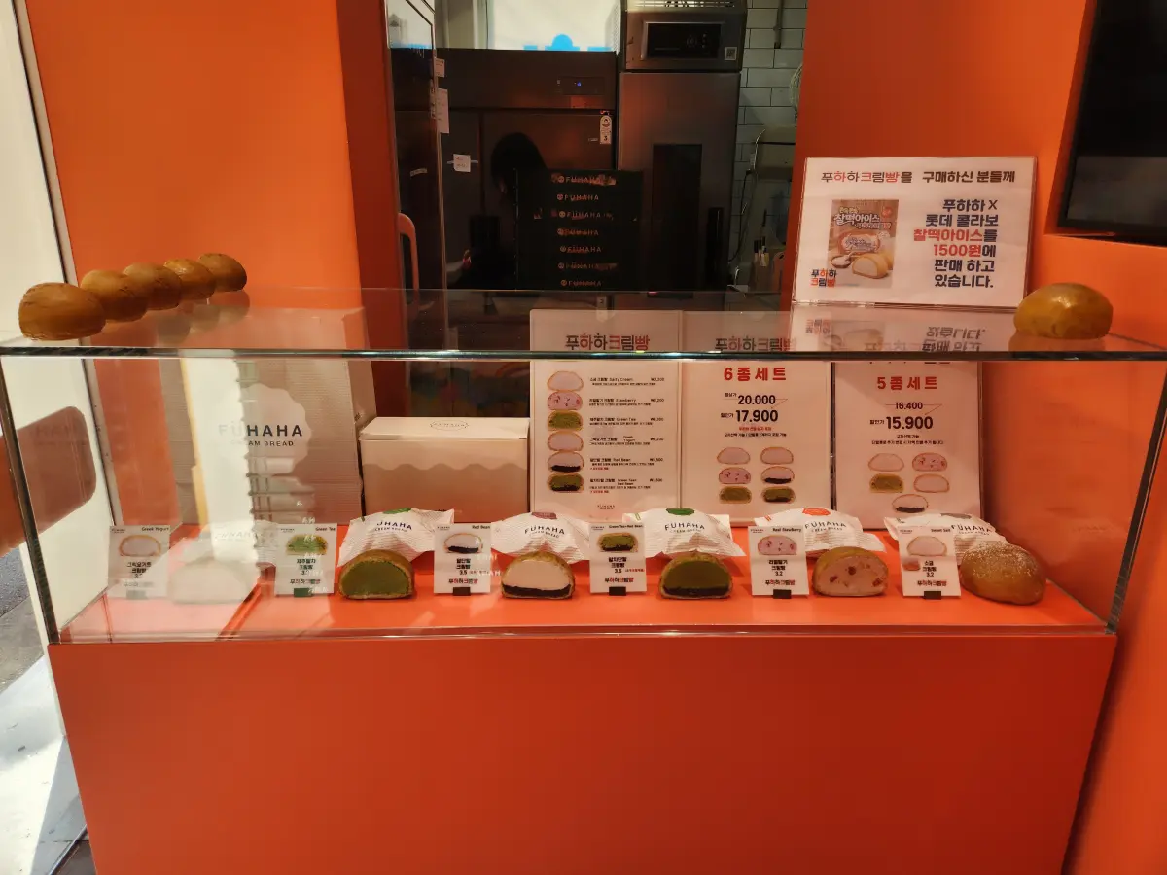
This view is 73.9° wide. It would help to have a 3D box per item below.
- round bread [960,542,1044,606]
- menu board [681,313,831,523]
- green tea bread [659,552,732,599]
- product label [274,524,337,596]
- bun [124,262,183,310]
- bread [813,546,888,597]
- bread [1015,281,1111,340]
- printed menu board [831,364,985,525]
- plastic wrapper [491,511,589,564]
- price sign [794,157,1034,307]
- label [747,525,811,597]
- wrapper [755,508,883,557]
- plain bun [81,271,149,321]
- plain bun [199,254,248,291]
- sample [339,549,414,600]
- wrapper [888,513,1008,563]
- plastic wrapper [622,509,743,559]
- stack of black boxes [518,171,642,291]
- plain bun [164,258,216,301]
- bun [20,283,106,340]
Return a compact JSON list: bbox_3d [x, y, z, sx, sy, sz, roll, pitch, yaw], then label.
[{"bbox_3d":[0.496,0.156,0.920,0.091,0.060,0.085,5,18,13],"label":"round bread"},{"bbox_3d":[0.247,-0.027,1.113,0.214,0.304,0.020,0,1,-1],"label":"menu board"},{"bbox_3d":[0.131,0.157,0.920,0.083,0.051,0.050,0,17,-1],"label":"green tea bread"},{"bbox_3d":[-0.326,0.143,0.912,0.068,0.081,0.015,0,-5,-2],"label":"product label"},{"bbox_3d":[-0.545,-0.192,0.980,0.077,0.054,0.085,0,17,-3],"label":"bun"},{"bbox_3d":[0.312,0.156,0.925,0.083,0.054,0.050,-1,17,-6],"label":"bread"},{"bbox_3d":[0.534,-0.143,0.865,0.096,0.057,0.090,0,17,-3],"label":"bread"},{"bbox_3d":[0.457,-0.021,1.099,0.212,0.302,0.030,0,-1,-2],"label":"printed menu board"},{"bbox_3d":[-0.061,0.125,1.006,0.150,0.058,0.105,3,17,8],"label":"plastic wrapper"},{"bbox_3d":[0.447,-0.282,1.057,0.297,0.208,0.020,5,-2,13],"label":"price sign"},{"bbox_3d":[0.229,0.146,0.910,0.066,0.081,0.020,-1,-6,-5],"label":"label"},{"bbox_3d":[0.305,0.124,1.019,0.150,0.058,0.105,0,17,-1],"label":"wrapper"},{"bbox_3d":[-0.538,-0.165,0.892,0.077,0.054,0.085,0,17,-3],"label":"plain bun"},{"bbox_3d":[-0.545,-0.247,1.158,0.077,0.054,0.085,0,17,-3],"label":"plain bun"},{"bbox_3d":[-0.236,0.151,0.900,0.085,0.054,0.050,0,17,-3],"label":"sample"},{"bbox_3d":[0.481,0.126,1.019,0.145,0.058,0.100,4,18,12],"label":"wrapper"},{"bbox_3d":[0.131,0.123,0.998,0.138,0.060,0.110,-2,17,-8],"label":"plastic wrapper"},{"bbox_3d":[-0.011,-0.509,1.902,0.292,0.265,0.250,0,17,-3],"label":"stack of black boxes"},{"bbox_3d":[-0.536,-0.219,1.068,0.073,0.054,0.075,0,17,-1],"label":"plain bun"},{"bbox_3d":[-0.516,-0.126,0.767,0.073,0.054,0.074,0,17,-1],"label":"bun"}]

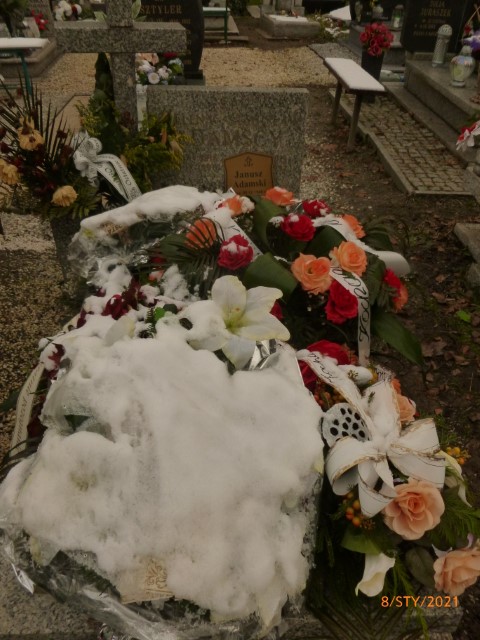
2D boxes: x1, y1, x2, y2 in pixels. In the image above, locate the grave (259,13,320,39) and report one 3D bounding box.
[{"bbox_3d":[0.826,-4.754,8.300,0.760,0.270,1.200,-3,38,-4],"label":"grave"}]

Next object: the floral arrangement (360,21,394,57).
[{"bbox_3d":[1.169,-2.393,4.400,0.290,0.290,0.280,0,38,0],"label":"floral arrangement"}]

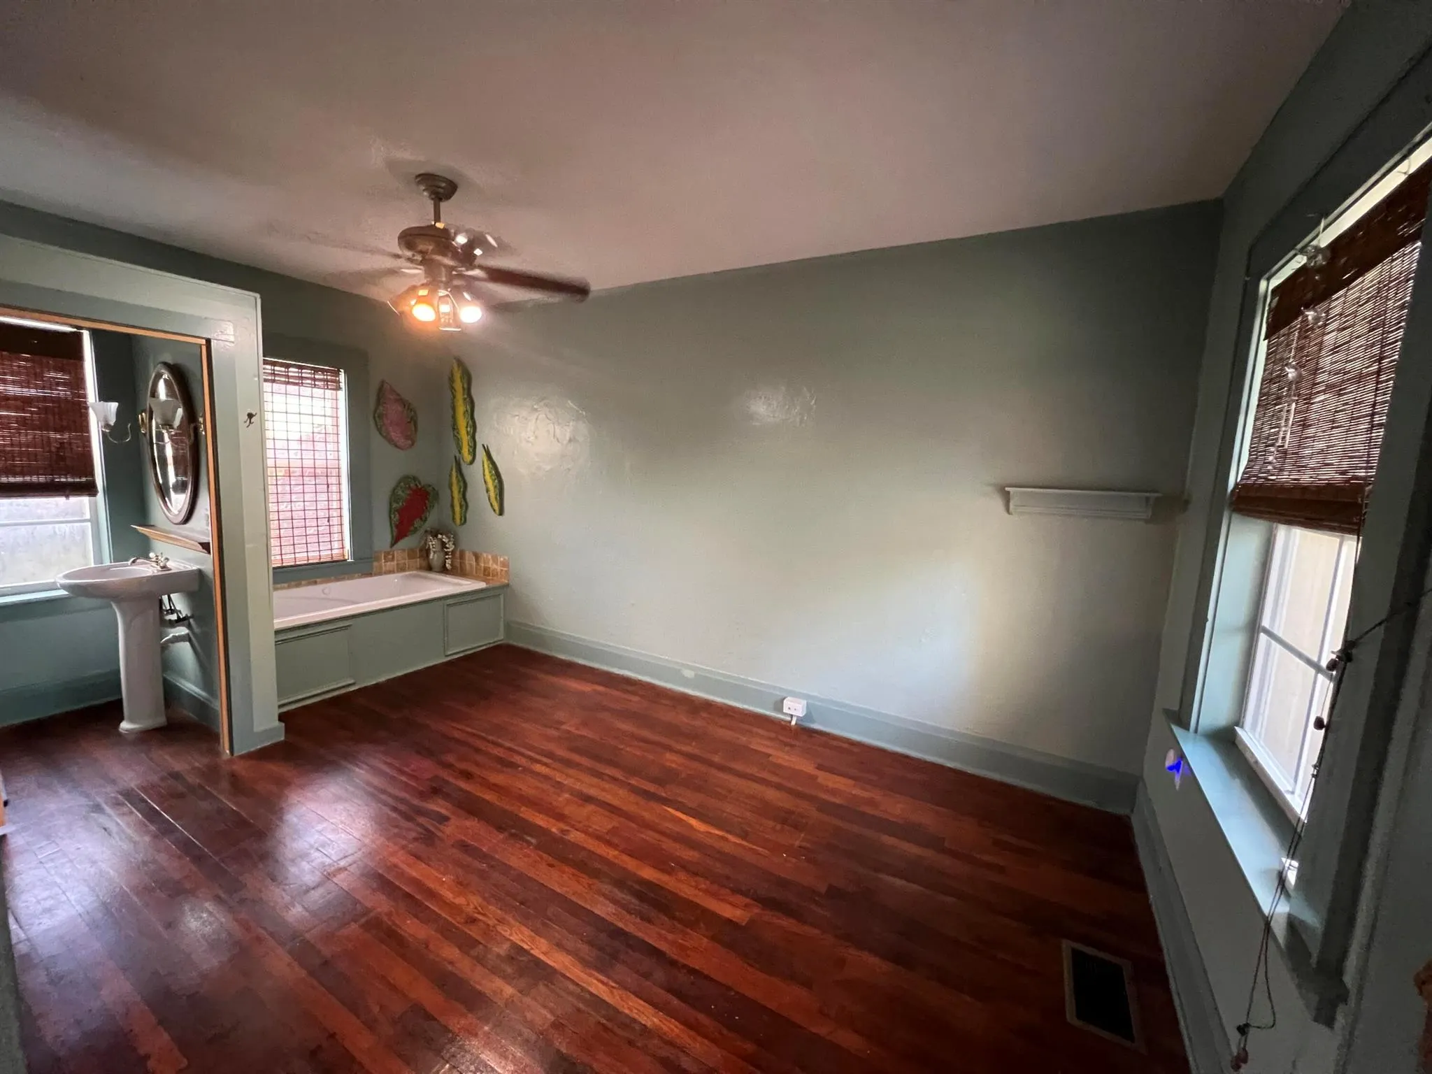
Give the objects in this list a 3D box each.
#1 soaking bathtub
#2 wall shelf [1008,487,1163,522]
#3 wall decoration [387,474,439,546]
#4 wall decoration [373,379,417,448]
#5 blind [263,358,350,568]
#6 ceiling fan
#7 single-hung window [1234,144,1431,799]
[{"bbox_3d":[-2.550,0.663,4.007,0.869,0.518,1.628,7,8,32],"label":"soaking bathtub"},{"bbox_3d":[1.649,-0.152,2.464,0.580,0.112,0.120,6,8,28],"label":"wall shelf"},{"bbox_3d":[-2.579,-0.230,4.617,0.040,0.601,0.421,7,8,32],"label":"wall decoration"},{"bbox_3d":[-2.613,-1.008,4.413,0.040,0.570,0.357,7,8,32],"label":"wall decoration"},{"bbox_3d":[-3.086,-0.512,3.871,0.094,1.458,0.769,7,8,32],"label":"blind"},{"bbox_3d":[-1.220,-1.236,2.354,1.280,0.600,1.280,6,8,28],"label":"ceiling fan"},{"bbox_3d":[1.473,-0.027,1.350,0.113,1.453,0.832,7,8,31],"label":"single-hung window"}]

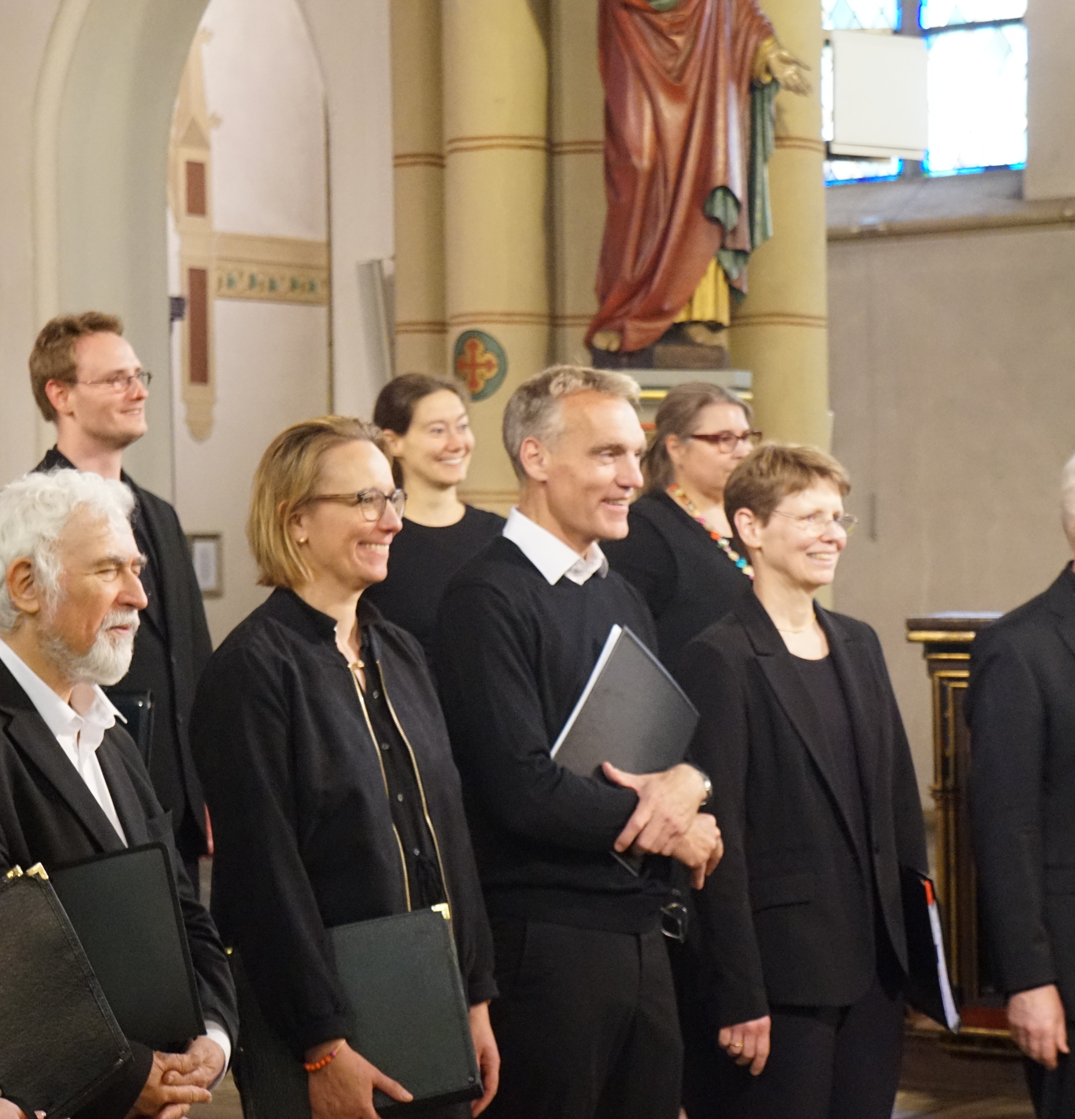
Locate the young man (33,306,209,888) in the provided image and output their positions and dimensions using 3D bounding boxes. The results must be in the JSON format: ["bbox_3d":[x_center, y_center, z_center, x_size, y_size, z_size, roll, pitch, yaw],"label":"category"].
[{"bbox_3d":[-0.803,0.462,7.137,0.540,1.840,0.380,-3,3,-42],"label":"young man"}]

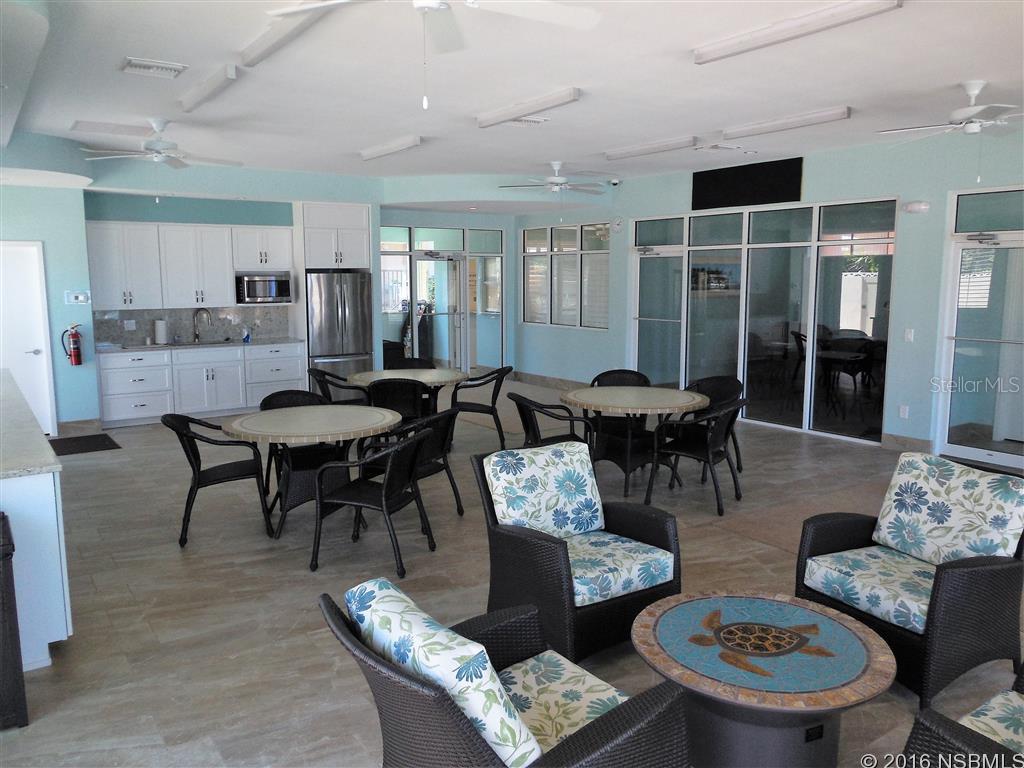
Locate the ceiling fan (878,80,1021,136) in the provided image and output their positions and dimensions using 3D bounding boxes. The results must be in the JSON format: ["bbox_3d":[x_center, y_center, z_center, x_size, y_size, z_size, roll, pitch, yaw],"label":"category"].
[{"bbox_3d":[3.207,-1.928,5.174,1.300,0.360,1.300,0,8,0],"label":"ceiling fan"}]

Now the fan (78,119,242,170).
[{"bbox_3d":[-2.985,-2.058,6.290,1.320,0.360,1.320,-6,10,-37],"label":"fan"}]

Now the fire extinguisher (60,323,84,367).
[{"bbox_3d":[-4.857,-0.436,8.163,0.230,0.490,0.160,-5,9,-30],"label":"fire extinguisher"}]

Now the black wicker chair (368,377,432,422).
[{"bbox_3d":[-1.000,0.329,6.920,0.570,0.830,0.630,0,8,-3],"label":"black wicker chair"}]

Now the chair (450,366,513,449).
[{"bbox_3d":[-0.315,0.230,7.634,0.620,0.830,0.570,0,8,0],"label":"chair"}]

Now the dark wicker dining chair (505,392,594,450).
[{"bbox_3d":[0.299,0.469,5.928,0.660,0.840,0.600,-2,8,-12],"label":"dark wicker dining chair"}]

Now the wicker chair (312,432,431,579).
[{"bbox_3d":[-0.820,0.666,4.486,0.610,0.830,0.570,2,8,14],"label":"wicker chair"}]

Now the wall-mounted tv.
[{"bbox_3d":[2.744,-2.367,8.829,0.060,0.480,1.513,-6,10,-37],"label":"wall-mounted tv"}]

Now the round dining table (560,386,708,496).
[{"bbox_3d":[1.017,0.480,6.175,1.220,0.744,1.220,0,8,0],"label":"round dining table"}]

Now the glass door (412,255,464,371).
[{"bbox_3d":[-1.187,-1.019,12.059,0.891,2.090,0.060,-4,9,-25],"label":"glass door"}]

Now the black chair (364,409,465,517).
[{"bbox_3d":[-0.696,0.561,5.298,0.660,0.840,0.600,4,9,28],"label":"black chair"}]

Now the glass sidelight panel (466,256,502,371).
[{"bbox_3d":[-0.441,-1.100,12.241,0.730,2.050,0.060,-6,11,-36],"label":"glass sidelight panel"}]

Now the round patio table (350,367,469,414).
[{"bbox_3d":[-1.023,0.301,7.479,1.220,0.744,1.220,0,8,0],"label":"round patio table"}]

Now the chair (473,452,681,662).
[{"bbox_3d":[0.319,0.767,3.757,0.680,0.830,0.850,-5,9,-33],"label":"chair"}]

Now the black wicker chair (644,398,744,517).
[{"bbox_3d":[1.461,0.496,5.715,0.660,0.840,0.600,5,10,32],"label":"black wicker chair"}]

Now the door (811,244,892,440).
[{"bbox_3d":[3.639,-0.444,7.981,0.060,2.070,0.820,-6,10,-37],"label":"door"}]

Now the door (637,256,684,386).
[{"bbox_3d":[1.984,-0.735,10.063,0.060,2.050,0.820,-6,10,-37],"label":"door"}]

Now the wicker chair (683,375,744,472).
[{"bbox_3d":[1.728,0.364,6.640,0.660,0.840,0.600,-7,10,-38],"label":"wicker chair"}]

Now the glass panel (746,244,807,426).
[{"bbox_3d":[3.084,-0.542,8.658,0.050,2.060,0.835,-6,10,-36],"label":"glass panel"}]

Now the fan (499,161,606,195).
[{"bbox_3d":[0.505,-2.403,8.604,1.290,0.360,1.290,0,8,0],"label":"fan"}]

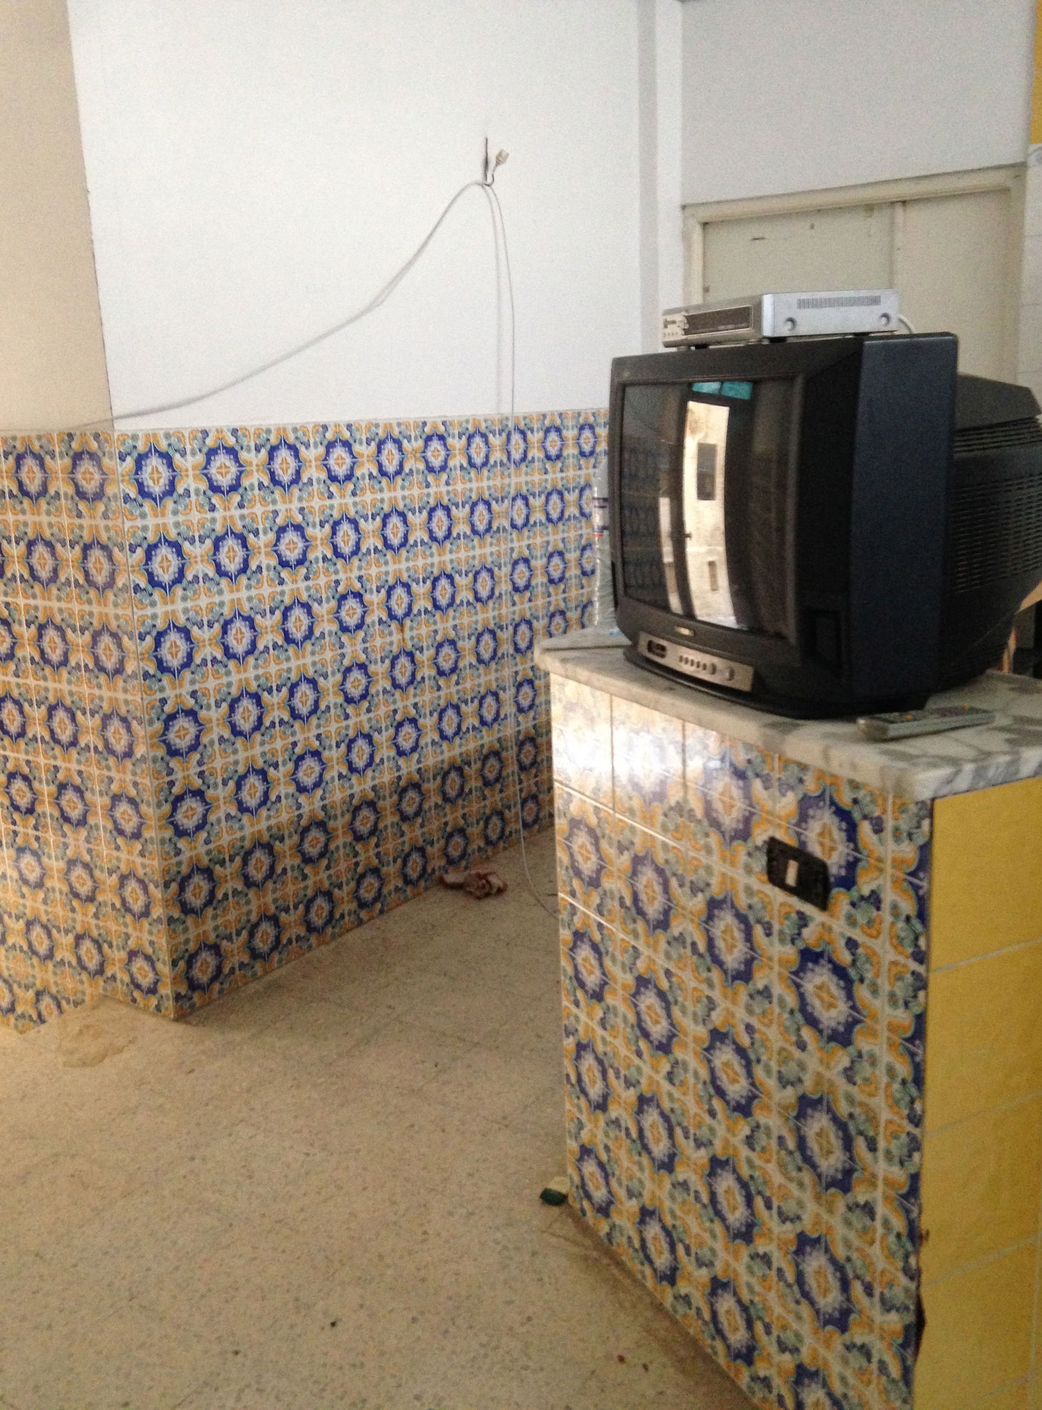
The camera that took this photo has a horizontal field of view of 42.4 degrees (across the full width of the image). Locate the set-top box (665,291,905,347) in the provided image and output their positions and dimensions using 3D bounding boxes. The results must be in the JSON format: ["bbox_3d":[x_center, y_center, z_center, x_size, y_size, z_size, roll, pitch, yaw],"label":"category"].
[{"bbox_3d":[0.370,-0.560,1.968,0.208,0.058,0.312,-6,14,-18],"label":"set-top box"}]

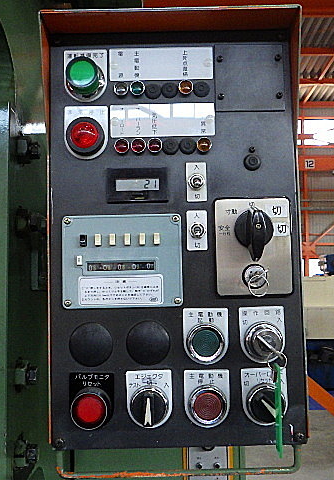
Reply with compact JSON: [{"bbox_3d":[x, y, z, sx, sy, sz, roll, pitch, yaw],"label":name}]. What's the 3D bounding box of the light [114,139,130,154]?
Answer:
[{"bbox_3d":[-0.044,-0.091,0.502,0.014,0.014,0.012,-1,-5,0],"label":"light"}]

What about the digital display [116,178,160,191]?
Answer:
[{"bbox_3d":[-0.029,-0.054,0.501,0.042,0.011,0.005,-1,-5,0],"label":"digital display"}]

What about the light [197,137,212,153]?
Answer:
[{"bbox_3d":[0.037,-0.095,0.515,0.015,0.015,0.014,-1,-5,0],"label":"light"}]

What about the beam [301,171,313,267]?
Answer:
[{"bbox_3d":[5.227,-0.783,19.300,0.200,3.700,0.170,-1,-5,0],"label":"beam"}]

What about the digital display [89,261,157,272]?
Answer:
[{"bbox_3d":[-0.044,0.025,0.494,0.065,0.011,0.005,-1,-5,0],"label":"digital display"}]

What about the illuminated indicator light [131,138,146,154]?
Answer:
[{"bbox_3d":[-0.028,-0.091,0.501,0.014,0.014,0.012,-1,-5,0],"label":"illuminated indicator light"}]

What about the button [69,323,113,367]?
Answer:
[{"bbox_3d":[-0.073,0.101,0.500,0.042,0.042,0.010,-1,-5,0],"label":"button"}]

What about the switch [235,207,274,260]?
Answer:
[{"bbox_3d":[0.085,-0.004,0.500,0.037,0.049,0.028,-1,-5,0],"label":"switch"}]

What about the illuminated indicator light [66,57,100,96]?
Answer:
[{"bbox_3d":[-0.081,-0.160,0.501,0.035,0.036,0.024,-1,-5,0],"label":"illuminated indicator light"}]

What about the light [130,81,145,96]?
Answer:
[{"bbox_3d":[-0.030,-0.152,0.520,0.015,0.015,0.014,-1,-5,0],"label":"light"}]

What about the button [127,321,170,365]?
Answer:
[{"bbox_3d":[-0.018,0.097,0.486,0.042,0.042,0.013,-1,-5,0],"label":"button"}]

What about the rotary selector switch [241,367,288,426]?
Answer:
[{"bbox_3d":[0.091,0.147,0.473,0.043,0.055,0.028,-1,-5,0],"label":"rotary selector switch"}]

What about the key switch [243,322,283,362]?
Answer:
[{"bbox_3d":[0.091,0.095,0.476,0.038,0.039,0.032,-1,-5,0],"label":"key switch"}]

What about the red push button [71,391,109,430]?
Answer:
[{"bbox_3d":[-0.072,0.161,0.489,0.035,0.035,0.020,-1,-5,0],"label":"red push button"}]

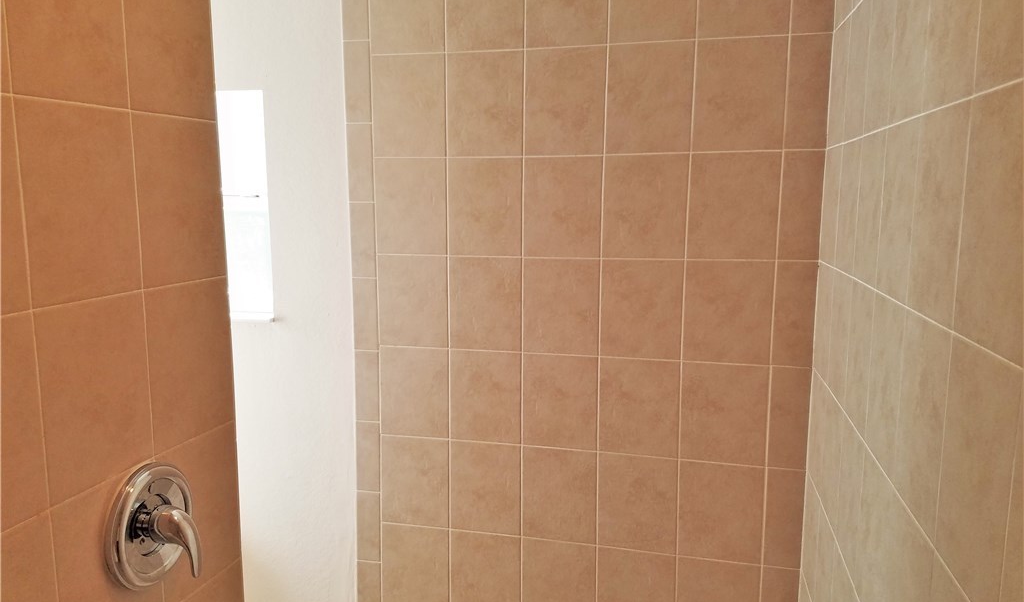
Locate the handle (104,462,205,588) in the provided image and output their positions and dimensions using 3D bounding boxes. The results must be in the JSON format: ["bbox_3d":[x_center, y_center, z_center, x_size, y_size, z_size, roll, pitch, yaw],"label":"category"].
[{"bbox_3d":[-0.501,0.335,1.129,0.080,0.178,0.178,2,8,12],"label":"handle"}]

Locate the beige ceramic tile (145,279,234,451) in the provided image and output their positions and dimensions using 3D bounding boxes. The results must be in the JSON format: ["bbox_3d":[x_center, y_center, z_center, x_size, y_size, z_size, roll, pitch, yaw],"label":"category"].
[{"bbox_3d":[-0.519,0.098,1.243,0.009,0.252,0.202,2,8,12],"label":"beige ceramic tile"}]

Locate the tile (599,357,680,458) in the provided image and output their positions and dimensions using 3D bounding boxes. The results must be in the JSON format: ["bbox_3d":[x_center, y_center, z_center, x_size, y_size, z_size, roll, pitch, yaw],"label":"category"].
[{"bbox_3d":[0.320,0.267,1.929,0.200,0.250,0.010,2,8,14],"label":"tile"}]

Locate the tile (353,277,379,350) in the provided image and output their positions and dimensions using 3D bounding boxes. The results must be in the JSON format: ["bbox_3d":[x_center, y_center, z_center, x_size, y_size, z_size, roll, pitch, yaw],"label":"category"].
[{"bbox_3d":[-0.397,0.037,2.098,0.074,0.201,0.009,2,8,14],"label":"tile"}]

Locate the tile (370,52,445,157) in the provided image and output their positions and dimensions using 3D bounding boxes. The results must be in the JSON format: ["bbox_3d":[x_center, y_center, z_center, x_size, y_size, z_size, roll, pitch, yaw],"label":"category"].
[{"bbox_3d":[-0.262,-0.500,1.982,0.201,0.252,0.009,2,8,14],"label":"tile"}]

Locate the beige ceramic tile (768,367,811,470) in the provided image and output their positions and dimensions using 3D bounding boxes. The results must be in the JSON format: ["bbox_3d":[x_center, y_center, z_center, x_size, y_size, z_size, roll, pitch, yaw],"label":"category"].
[{"bbox_3d":[0.666,0.281,1.847,0.090,0.249,0.010,2,9,14],"label":"beige ceramic tile"}]

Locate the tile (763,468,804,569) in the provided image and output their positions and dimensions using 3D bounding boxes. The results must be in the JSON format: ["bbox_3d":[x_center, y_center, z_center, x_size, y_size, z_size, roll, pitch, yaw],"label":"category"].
[{"bbox_3d":[0.670,0.535,1.892,0.093,0.251,0.010,2,8,13],"label":"tile"}]

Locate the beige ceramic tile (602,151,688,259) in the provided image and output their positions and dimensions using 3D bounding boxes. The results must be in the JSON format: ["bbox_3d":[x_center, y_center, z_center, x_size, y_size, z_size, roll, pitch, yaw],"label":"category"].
[{"bbox_3d":[0.327,-0.229,1.880,0.201,0.251,0.009,2,8,14],"label":"beige ceramic tile"}]

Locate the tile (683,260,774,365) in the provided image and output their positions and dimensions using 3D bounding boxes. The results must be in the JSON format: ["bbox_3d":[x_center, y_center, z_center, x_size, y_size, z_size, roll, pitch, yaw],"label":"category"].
[{"bbox_3d":[0.526,0.028,1.868,0.201,0.251,0.009,2,8,14],"label":"tile"}]

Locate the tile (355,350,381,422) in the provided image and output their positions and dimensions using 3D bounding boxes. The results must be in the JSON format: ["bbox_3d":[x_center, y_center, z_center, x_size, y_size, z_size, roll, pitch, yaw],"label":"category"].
[{"bbox_3d":[-0.394,0.234,2.113,0.071,0.197,0.010,2,9,14],"label":"tile"}]

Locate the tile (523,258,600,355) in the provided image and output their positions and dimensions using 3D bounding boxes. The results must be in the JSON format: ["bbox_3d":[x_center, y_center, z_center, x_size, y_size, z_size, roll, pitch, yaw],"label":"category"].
[{"bbox_3d":[0.129,0.013,1.951,0.200,0.251,0.010,2,8,13],"label":"tile"}]

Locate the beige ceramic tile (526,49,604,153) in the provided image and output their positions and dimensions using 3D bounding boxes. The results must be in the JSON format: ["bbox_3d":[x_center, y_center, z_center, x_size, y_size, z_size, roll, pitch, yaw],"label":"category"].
[{"bbox_3d":[0.130,-0.483,1.873,0.200,0.250,0.010,2,9,14],"label":"beige ceramic tile"}]

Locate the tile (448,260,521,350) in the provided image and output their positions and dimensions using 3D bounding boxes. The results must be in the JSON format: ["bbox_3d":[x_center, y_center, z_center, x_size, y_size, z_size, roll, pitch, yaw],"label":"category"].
[{"bbox_3d":[-0.067,0.009,2.006,0.201,0.252,0.009,2,8,14],"label":"tile"}]

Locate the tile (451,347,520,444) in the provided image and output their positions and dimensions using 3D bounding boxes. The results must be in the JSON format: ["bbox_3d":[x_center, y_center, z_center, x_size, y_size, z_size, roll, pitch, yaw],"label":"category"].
[{"bbox_3d":[-0.068,0.255,2.048,0.201,0.251,0.009,2,8,14],"label":"tile"}]

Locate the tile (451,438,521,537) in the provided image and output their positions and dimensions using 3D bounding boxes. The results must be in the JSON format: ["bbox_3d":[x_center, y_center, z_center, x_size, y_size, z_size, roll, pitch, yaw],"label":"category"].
[{"bbox_3d":[-0.069,0.505,2.067,0.200,0.251,0.010,2,8,13],"label":"tile"}]

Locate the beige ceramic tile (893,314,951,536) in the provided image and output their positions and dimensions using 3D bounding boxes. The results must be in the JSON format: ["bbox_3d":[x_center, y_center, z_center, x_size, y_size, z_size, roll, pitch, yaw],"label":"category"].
[{"bbox_3d":[0.514,0.149,0.956,0.010,0.250,0.192,2,8,13],"label":"beige ceramic tile"}]

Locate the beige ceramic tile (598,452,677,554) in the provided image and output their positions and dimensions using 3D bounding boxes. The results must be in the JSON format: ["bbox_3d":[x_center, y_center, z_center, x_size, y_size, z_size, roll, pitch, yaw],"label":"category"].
[{"bbox_3d":[0.325,0.521,1.973,0.200,0.251,0.010,2,8,13],"label":"beige ceramic tile"}]

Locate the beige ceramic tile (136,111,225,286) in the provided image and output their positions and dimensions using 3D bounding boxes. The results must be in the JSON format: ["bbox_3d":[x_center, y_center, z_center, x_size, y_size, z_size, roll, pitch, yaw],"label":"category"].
[{"bbox_3d":[-0.515,-0.155,1.195,0.010,0.251,0.200,2,8,13],"label":"beige ceramic tile"}]

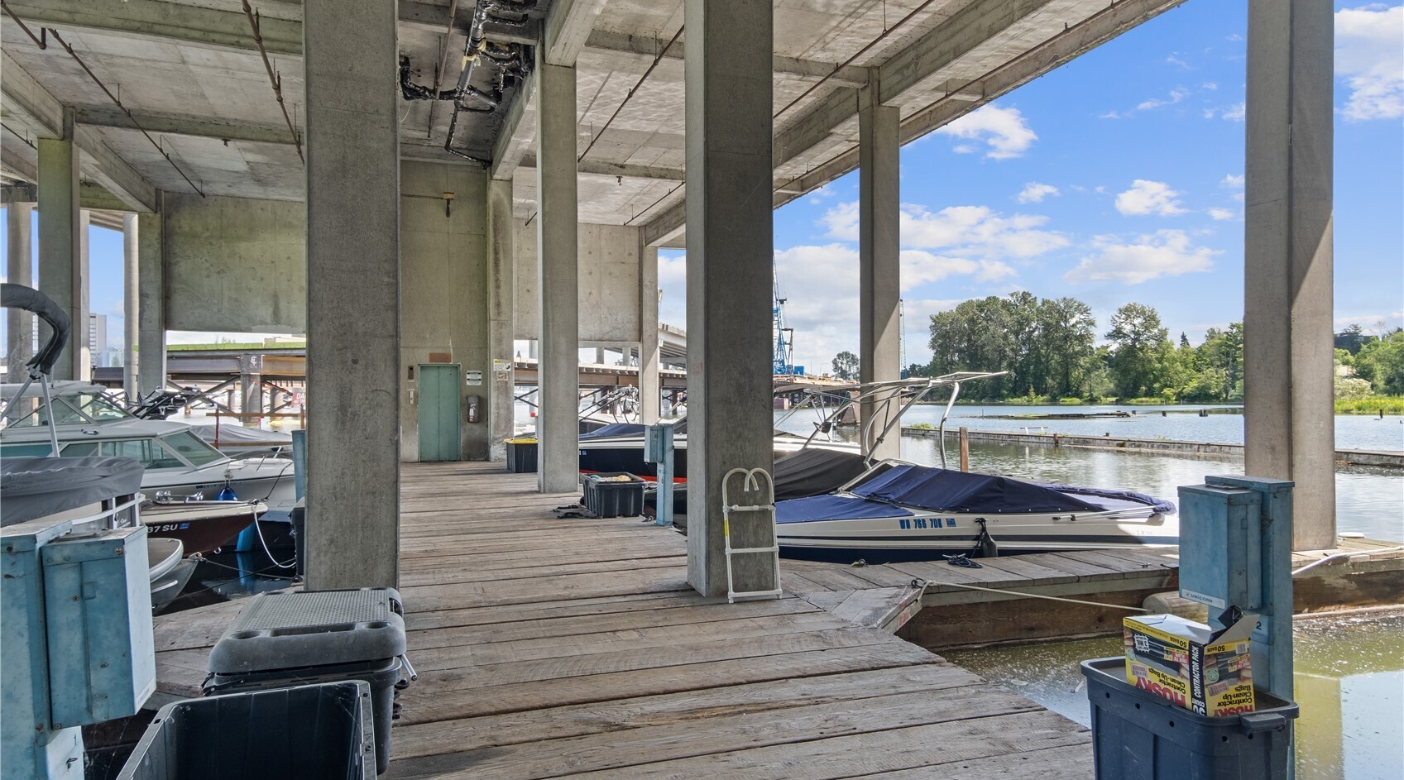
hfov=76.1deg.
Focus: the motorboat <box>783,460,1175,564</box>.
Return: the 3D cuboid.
[{"bbox_3d":[2.400,1.337,8.602,5.289,1.393,2.167,0,-1,-19],"label":"motorboat"}]

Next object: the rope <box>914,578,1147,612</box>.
[{"bbox_3d":[2.319,1.455,6.247,1.818,0.310,0.077,0,-1,-9],"label":"rope"}]

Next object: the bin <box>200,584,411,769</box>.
[{"bbox_3d":[-1.402,1.072,3.276,0.632,0.529,0.787,0,-1,-19],"label":"bin"}]

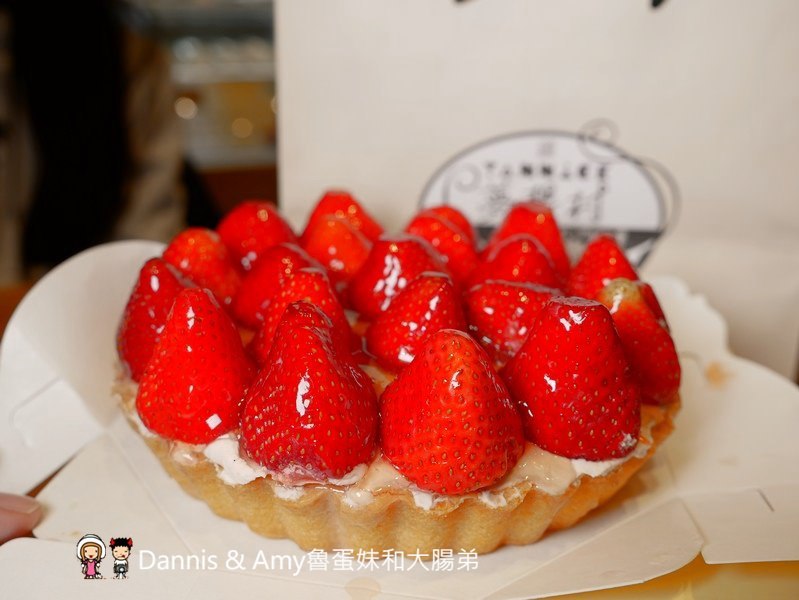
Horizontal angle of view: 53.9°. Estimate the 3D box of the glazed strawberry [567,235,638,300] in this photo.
[{"bbox_3d":[0.069,-0.008,0.263,0.025,0.028,0.025,1,21,0],"label":"glazed strawberry"}]

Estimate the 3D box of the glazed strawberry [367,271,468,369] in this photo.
[{"bbox_3d":[0.005,0.005,0.225,0.029,0.027,0.029,1,21,0],"label":"glazed strawberry"}]

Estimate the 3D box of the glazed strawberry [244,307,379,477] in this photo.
[{"bbox_3d":[-0.020,0.019,0.175,0.031,0.037,0.031,1,21,0],"label":"glazed strawberry"}]

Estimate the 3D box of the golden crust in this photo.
[{"bbox_3d":[0.000,0.022,0.247,0.170,0.023,0.170,1,21,0],"label":"golden crust"}]

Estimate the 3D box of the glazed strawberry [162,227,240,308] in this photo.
[{"bbox_3d":[-0.067,-0.011,0.265,0.026,0.027,0.026,1,21,0],"label":"glazed strawberry"}]

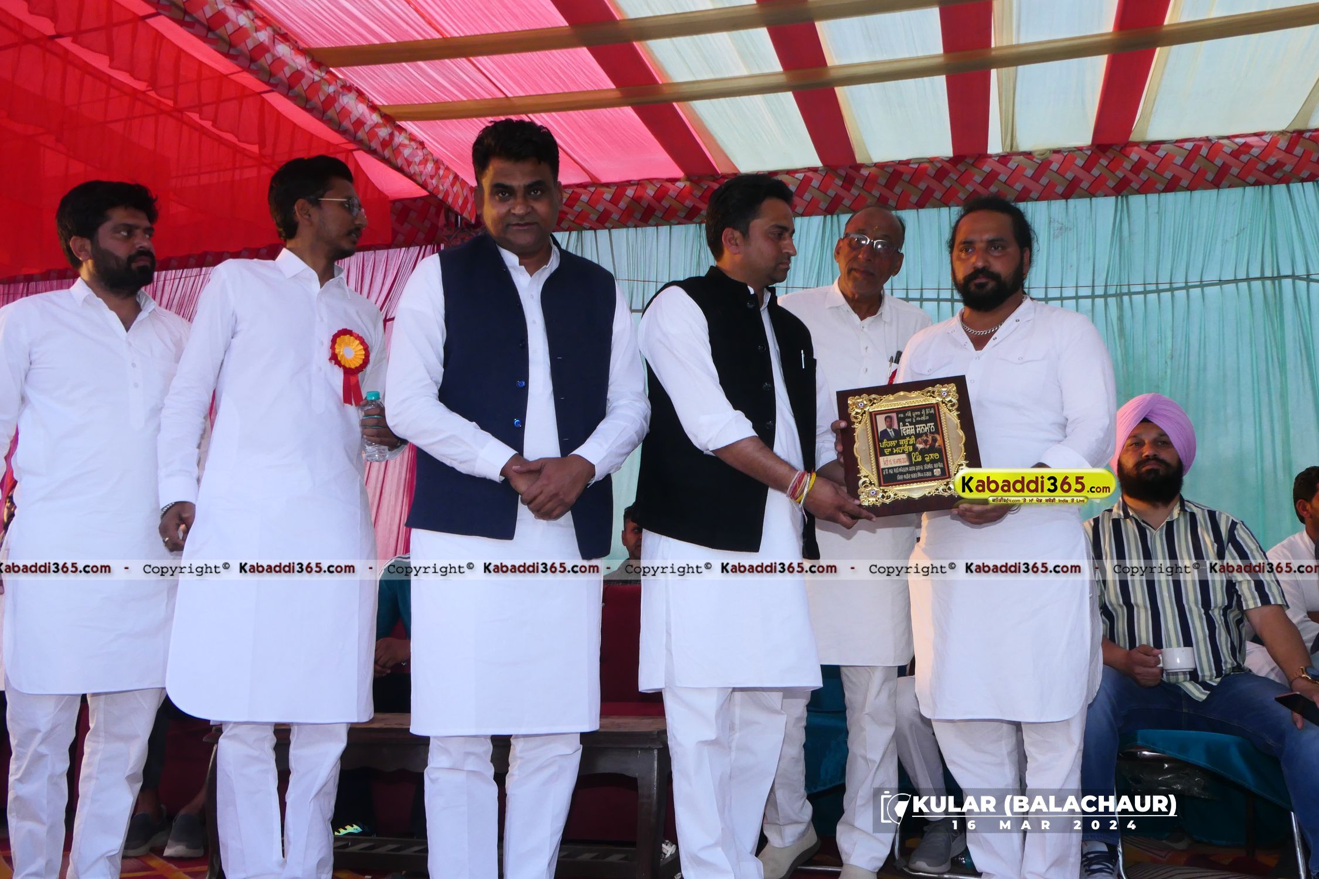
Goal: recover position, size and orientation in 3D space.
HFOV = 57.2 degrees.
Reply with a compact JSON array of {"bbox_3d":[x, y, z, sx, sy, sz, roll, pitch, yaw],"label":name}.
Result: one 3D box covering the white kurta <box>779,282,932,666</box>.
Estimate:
[{"bbox_3d":[0.484,0.079,2.980,0.490,0.950,0.310,-1,-4,17],"label":"white kurta"}]

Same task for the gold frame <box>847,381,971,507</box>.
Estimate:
[{"bbox_3d":[0.521,0.011,2.520,0.228,0.232,0.025,-8,-6,6],"label":"gold frame"}]

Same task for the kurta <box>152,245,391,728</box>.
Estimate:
[{"bbox_3d":[-0.877,0.105,2.800,0.540,1.080,0.370,3,-5,-35],"label":"kurta"}]

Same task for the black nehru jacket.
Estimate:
[{"bbox_3d":[0.158,-0.059,2.780,0.340,0.670,0.470,-4,-5,43],"label":"black nehru jacket"}]

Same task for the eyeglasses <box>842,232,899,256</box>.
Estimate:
[{"bbox_3d":[0.551,-0.491,3.062,0.141,0.042,0.138,15,10,17],"label":"eyeglasses"}]

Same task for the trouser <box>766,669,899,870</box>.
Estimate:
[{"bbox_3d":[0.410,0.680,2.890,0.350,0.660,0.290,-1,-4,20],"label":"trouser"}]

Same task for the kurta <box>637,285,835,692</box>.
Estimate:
[{"bbox_3d":[0.169,0.104,2.770,0.390,0.930,0.490,-4,-5,43],"label":"kurta"}]

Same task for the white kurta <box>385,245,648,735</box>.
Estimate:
[{"bbox_3d":[-0.289,0.096,2.450,0.530,1.000,0.380,1,-4,-12],"label":"white kurta"}]

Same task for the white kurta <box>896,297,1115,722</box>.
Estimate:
[{"bbox_3d":[0.793,0.156,2.780,0.500,0.970,0.380,-3,-5,34],"label":"white kurta"}]

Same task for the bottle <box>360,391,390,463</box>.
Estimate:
[{"bbox_3d":[-0.646,-0.029,2.740,0.059,0.163,0.059,-3,1,0],"label":"bottle"}]

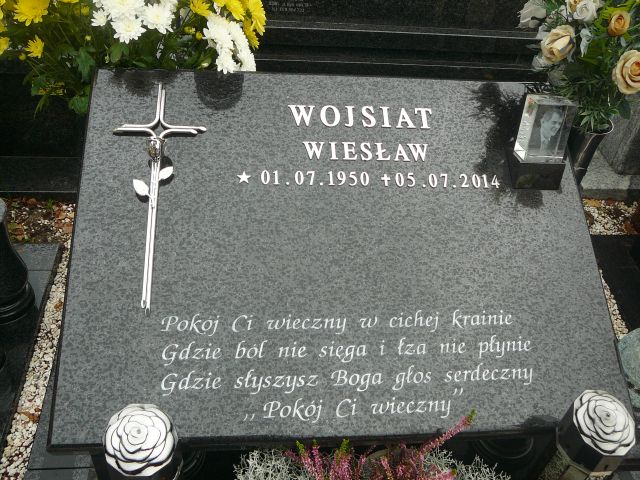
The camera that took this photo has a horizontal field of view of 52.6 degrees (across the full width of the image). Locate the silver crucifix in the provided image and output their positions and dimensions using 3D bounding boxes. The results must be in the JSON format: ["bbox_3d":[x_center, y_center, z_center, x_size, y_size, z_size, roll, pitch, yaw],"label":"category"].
[{"bbox_3d":[-0.254,-0.082,1.010,0.148,0.034,0.406,0,65,-7],"label":"silver crucifix"}]

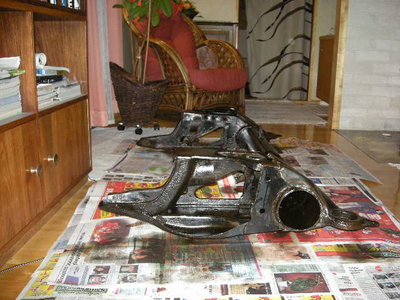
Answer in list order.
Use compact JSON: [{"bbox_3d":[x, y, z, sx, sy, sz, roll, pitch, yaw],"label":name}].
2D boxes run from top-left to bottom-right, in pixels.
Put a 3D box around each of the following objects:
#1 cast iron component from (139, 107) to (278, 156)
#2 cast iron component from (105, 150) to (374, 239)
[{"bbox_3d":[0.070,-0.096,2.159,0.797,0.231,0.308,-1,14,-6],"label":"cast iron component"},{"bbox_3d":[0.098,0.123,1.292,0.836,0.231,0.264,2,14,4],"label":"cast iron component"}]

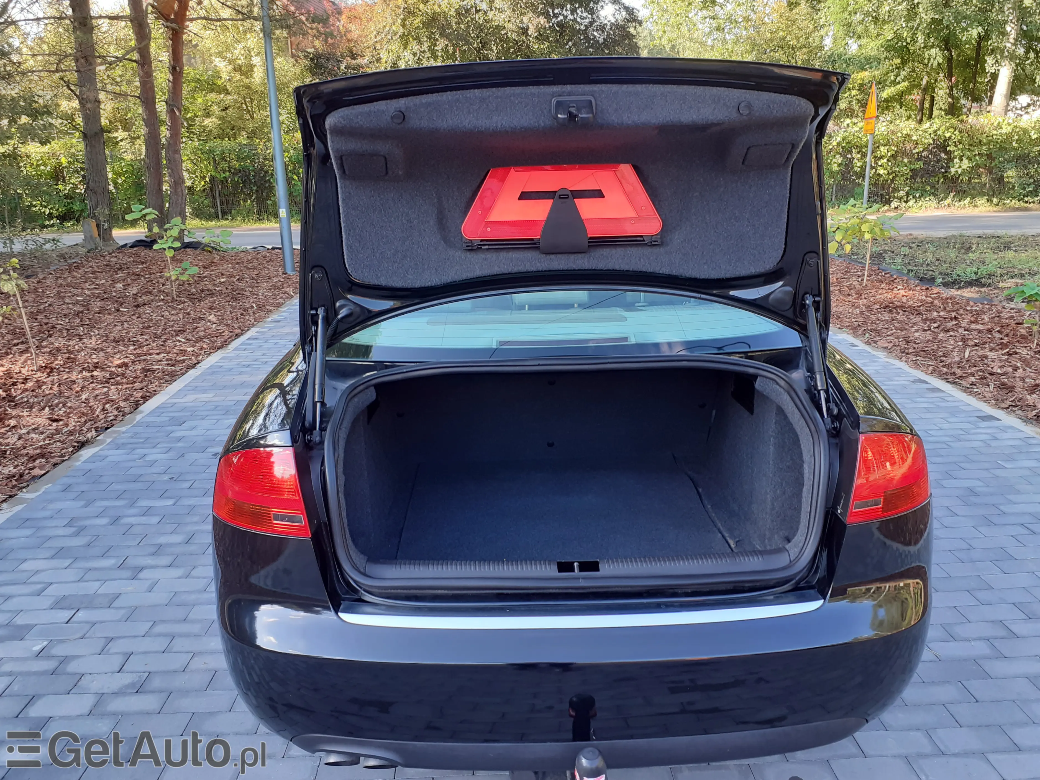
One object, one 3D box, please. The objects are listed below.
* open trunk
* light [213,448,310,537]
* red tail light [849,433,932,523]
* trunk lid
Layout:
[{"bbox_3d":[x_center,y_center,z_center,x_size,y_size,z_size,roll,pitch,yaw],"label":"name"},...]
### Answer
[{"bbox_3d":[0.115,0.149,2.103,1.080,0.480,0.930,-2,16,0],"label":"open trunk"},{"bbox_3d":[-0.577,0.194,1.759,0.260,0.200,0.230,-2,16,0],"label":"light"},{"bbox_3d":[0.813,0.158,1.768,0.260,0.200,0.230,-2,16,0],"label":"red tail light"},{"bbox_3d":[0.103,-0.371,1.751,1.240,0.610,0.430,-2,16,0],"label":"trunk lid"}]

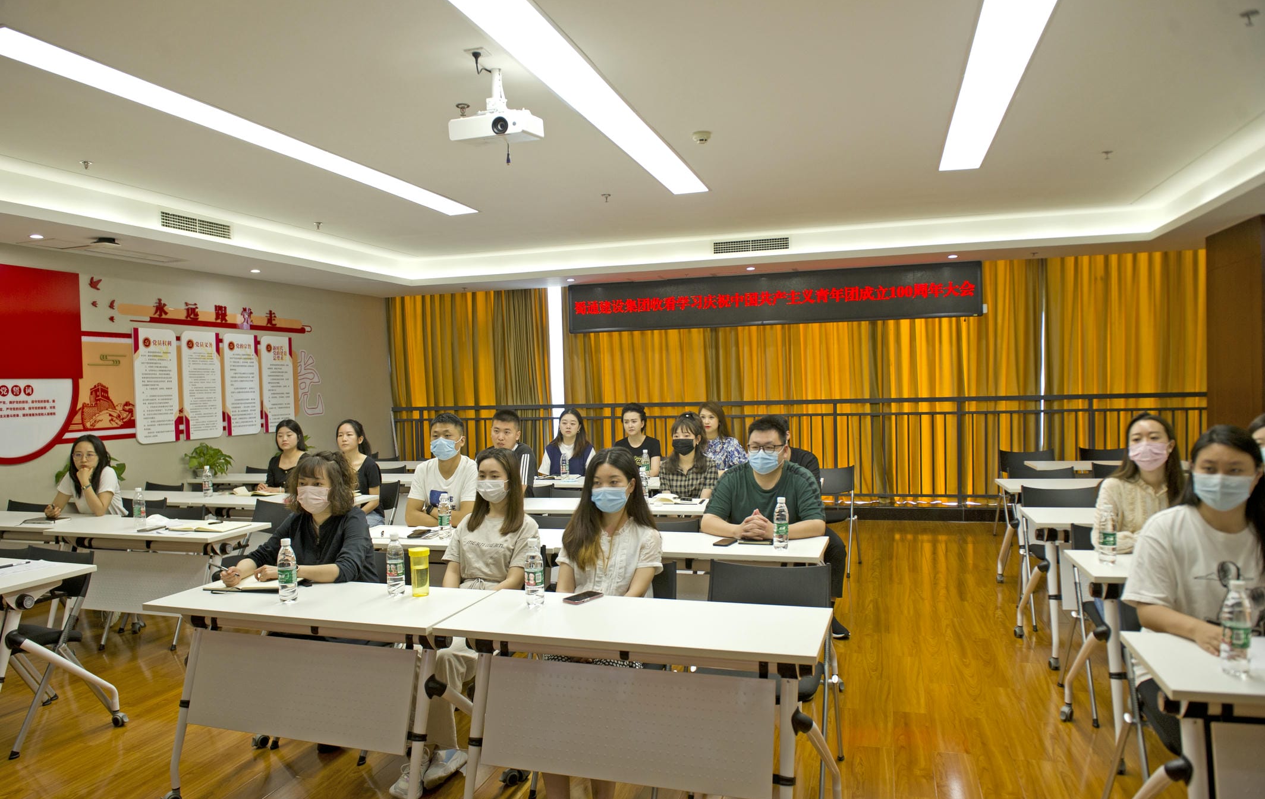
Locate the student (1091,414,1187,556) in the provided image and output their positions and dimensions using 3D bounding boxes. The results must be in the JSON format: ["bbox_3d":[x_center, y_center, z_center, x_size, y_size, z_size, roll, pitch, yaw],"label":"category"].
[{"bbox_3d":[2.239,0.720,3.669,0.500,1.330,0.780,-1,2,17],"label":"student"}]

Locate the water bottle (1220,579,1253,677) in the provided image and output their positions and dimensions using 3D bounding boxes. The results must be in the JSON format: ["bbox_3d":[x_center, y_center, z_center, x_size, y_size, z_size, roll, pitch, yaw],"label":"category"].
[{"bbox_3d":[1.532,0.577,2.142,0.066,0.235,0.066,-1,2,17],"label":"water bottle"}]

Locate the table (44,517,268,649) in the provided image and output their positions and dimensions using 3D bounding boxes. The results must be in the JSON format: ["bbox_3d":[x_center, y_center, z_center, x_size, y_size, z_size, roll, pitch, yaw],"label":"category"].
[{"bbox_3d":[-2.735,1.110,4.894,1.200,0.745,0.500,-1,1,18],"label":"table"}]

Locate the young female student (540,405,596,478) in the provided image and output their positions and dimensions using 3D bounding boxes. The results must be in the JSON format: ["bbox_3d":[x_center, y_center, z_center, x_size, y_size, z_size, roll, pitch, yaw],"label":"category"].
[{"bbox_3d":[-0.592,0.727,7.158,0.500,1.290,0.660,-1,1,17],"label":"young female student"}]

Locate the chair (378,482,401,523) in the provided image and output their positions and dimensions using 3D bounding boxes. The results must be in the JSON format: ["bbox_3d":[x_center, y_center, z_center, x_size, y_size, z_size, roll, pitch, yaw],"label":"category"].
[{"bbox_3d":[-2.073,1.038,6.401,0.480,0.790,0.550,-1,1,12],"label":"chair"}]

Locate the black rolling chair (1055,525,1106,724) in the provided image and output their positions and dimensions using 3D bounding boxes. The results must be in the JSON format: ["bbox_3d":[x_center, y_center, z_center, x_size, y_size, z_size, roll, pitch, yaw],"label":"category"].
[{"bbox_3d":[2.243,0.979,3.733,0.500,0.790,0.580,-1,1,14],"label":"black rolling chair"}]

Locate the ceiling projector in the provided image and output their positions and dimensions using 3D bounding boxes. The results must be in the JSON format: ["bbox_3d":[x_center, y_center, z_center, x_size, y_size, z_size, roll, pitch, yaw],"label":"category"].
[{"bbox_3d":[-0.601,-1.310,3.767,0.340,0.335,0.260,-1,2,17],"label":"ceiling projector"}]

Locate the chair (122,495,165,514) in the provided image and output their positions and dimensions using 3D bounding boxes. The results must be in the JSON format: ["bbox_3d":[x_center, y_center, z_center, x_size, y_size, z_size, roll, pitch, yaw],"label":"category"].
[{"bbox_3d":[-3.472,1.088,5.674,0.480,0.790,0.550,-1,1,10],"label":"chair"}]

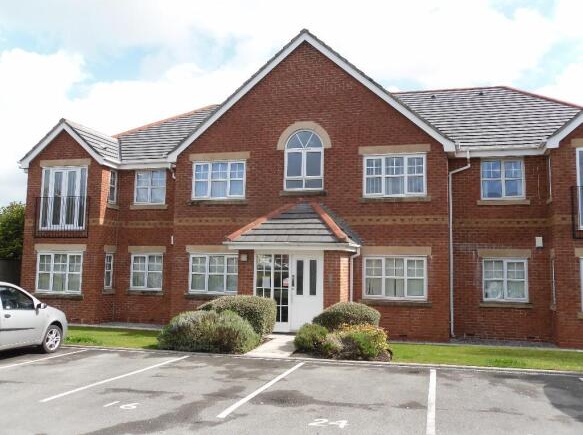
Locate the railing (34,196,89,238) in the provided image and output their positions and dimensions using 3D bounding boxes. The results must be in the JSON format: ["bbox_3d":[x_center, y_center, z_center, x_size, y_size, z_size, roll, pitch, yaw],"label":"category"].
[{"bbox_3d":[-7.463,0.008,19.231,2.022,1.329,0.150,0,-6,16],"label":"railing"}]

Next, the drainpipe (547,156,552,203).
[{"bbox_3d":[6.966,-1.054,15.894,0.120,1.254,0.200,-1,-6,15],"label":"drainpipe"}]

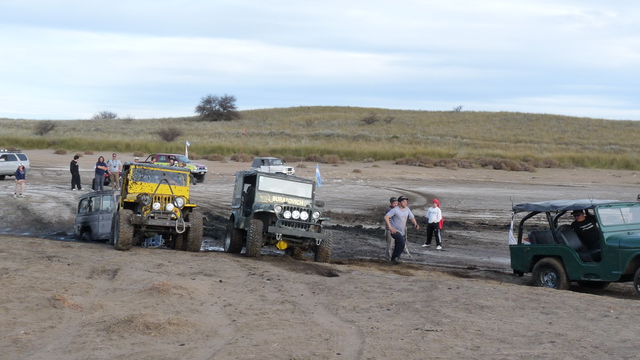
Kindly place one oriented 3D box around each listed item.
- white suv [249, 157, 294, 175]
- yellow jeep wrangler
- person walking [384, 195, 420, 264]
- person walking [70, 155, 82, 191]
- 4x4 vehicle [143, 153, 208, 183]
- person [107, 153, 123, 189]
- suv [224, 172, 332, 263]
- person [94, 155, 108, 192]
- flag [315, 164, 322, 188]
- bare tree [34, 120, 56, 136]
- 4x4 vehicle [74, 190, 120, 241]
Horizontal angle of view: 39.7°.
[{"bbox_3d":[-3.310,-0.789,62.500,3.400,1.700,1.550,3,5,35],"label":"white suv"},{"bbox_3d":[-3.832,0.633,20.800,1.750,1.900,3.350,4,-1,-17],"label":"yellow jeep wrangler"},{"bbox_3d":[1.984,1.217,21.600,0.750,1.680,0.550,-3,5,-35],"label":"person walking"},{"bbox_3d":[-11.591,-0.357,42.300,0.450,1.720,0.480,1,4,18],"label":"person walking"},{"bbox_3d":[-8.621,-0.637,50.500,4.700,1.800,1.750,2,4,27],"label":"4x4 vehicle"},{"bbox_3d":[-9.826,-0.407,42.500,0.620,1.760,0.350,-1,4,-14],"label":"person"},{"bbox_3d":[-1.016,0.808,20.500,1.730,1.870,3.400,6,-2,-20],"label":"suv"},{"bbox_3d":[-10.463,-0.335,42.500,0.580,1.660,0.400,-1,4,-20],"label":"person"},{"bbox_3d":[-0.023,-0.080,20.300,0.160,0.550,0.100,-7,4,0],"label":"flag"},{"bbox_3d":[-40.208,-7.544,130.000,2.900,2.300,2.800,0,4,0],"label":"bare tree"},{"bbox_3d":[-5.595,1.159,25.400,1.650,1.750,3.500,-3,1,-36],"label":"4x4 vehicle"}]

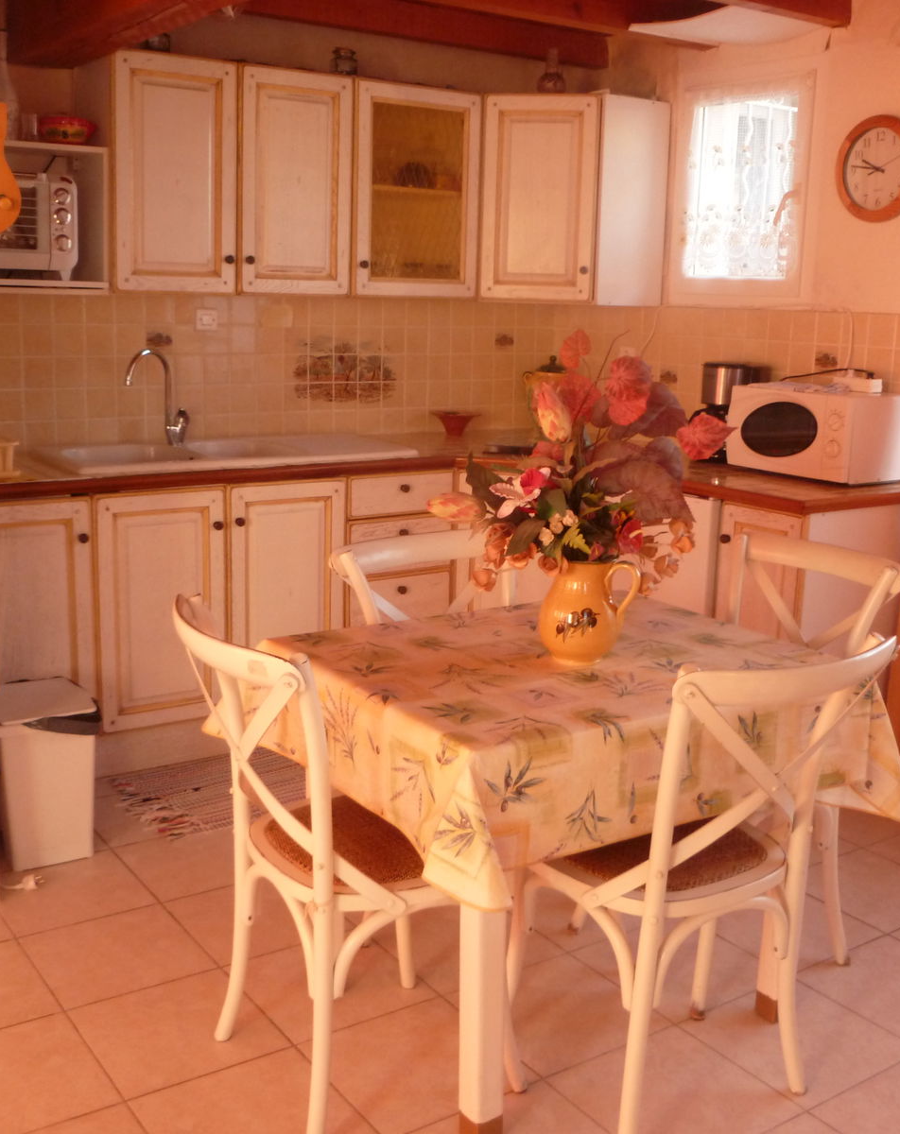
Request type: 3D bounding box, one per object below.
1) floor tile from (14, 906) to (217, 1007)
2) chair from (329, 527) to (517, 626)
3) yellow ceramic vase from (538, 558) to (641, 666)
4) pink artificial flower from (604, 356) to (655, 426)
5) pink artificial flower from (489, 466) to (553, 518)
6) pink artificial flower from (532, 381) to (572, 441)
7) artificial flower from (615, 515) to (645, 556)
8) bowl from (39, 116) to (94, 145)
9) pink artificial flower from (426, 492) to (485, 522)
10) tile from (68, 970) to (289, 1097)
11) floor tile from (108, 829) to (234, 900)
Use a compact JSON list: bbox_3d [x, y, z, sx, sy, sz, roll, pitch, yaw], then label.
[{"bbox_3d":[-0.705,0.825,2.598,0.330,0.010,0.330,-6,14,-33],"label":"floor tile"},{"bbox_3d":[0.086,0.410,2.592,0.470,0.877,0.530,-7,14,-33],"label":"chair"},{"bbox_3d":[0.259,0.081,2.268,0.192,0.184,0.150,3,12,6],"label":"yellow ceramic vase"},{"bbox_3d":[0.321,-0.316,2.189,0.090,0.128,0.050,3,12,6],"label":"pink artificial flower"},{"bbox_3d":[0.123,-0.131,2.130,0.115,0.093,0.085,2,12,3],"label":"pink artificial flower"},{"bbox_3d":[0.181,-0.275,2.173,0.055,0.108,0.055,-21,0,10],"label":"pink artificial flower"},{"bbox_3d":[0.322,-0.055,2.192,0.053,0.068,0.045,-3,12,-20],"label":"artificial flower"},{"bbox_3d":[-1.107,-1.255,3.564,0.160,0.087,0.160,1,12,0],"label":"bowl"},{"bbox_3d":[0.009,-0.111,2.258,0.106,0.054,0.054,5,12,0],"label":"pink artificial flower"},{"bbox_3d":[-0.524,0.891,2.349,0.333,0.012,0.333,-7,14,-33],"label":"tile"},{"bbox_3d":[-0.623,0.743,3.074,0.333,0.012,0.333,-7,14,-33],"label":"floor tile"}]

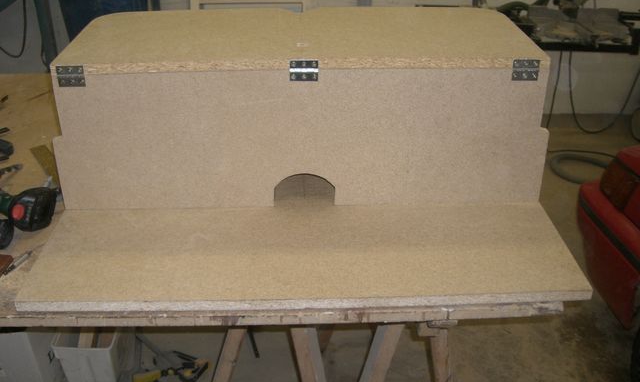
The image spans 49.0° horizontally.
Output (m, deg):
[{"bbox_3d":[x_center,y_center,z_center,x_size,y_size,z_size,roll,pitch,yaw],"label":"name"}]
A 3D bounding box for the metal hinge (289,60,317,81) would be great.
[{"bbox_3d":[-0.032,-0.246,1.445,0.058,0.043,0.009,-1,27,-1],"label":"metal hinge"}]

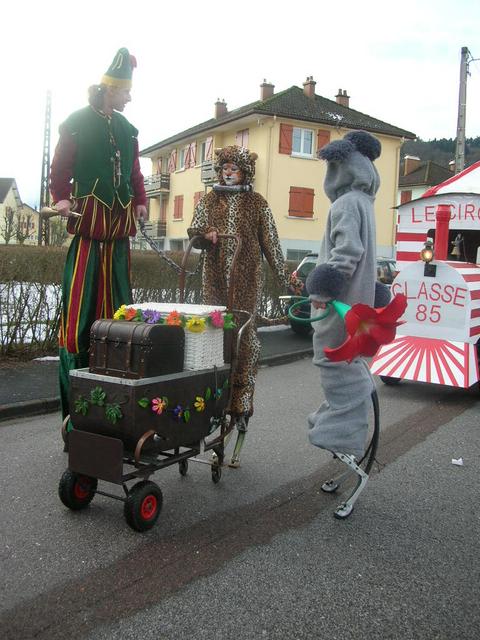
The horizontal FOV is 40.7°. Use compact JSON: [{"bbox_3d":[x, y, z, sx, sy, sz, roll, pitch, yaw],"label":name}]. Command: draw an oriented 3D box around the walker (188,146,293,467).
[{"bbox_3d":[-0.017,-0.066,4.462,0.680,2.180,0.520,3,5,9],"label":"walker"}]

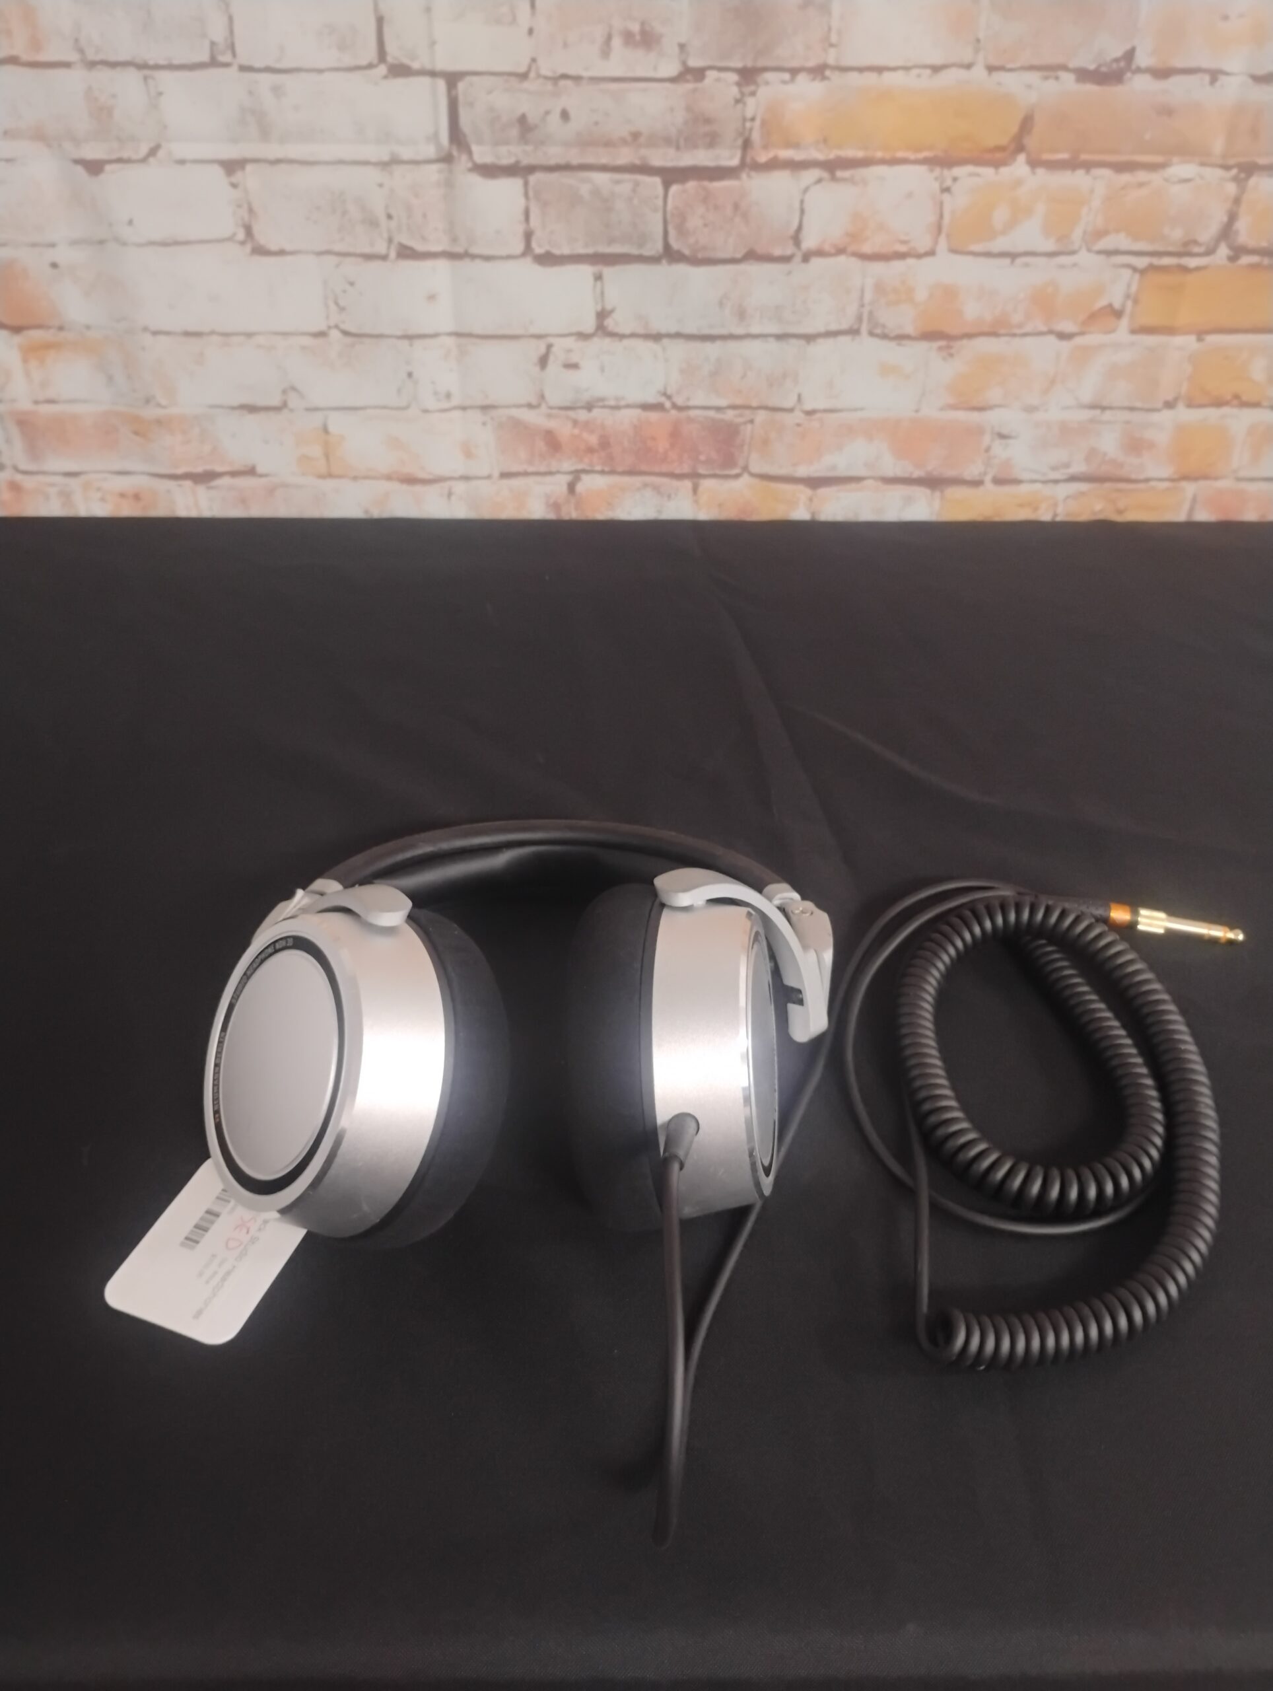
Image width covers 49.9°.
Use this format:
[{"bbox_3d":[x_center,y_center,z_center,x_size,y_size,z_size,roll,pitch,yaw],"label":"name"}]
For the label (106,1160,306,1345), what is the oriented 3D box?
[{"bbox_3d":[-0.136,0.130,0.444,0.048,0.002,0.061,13,39,16],"label":"label"}]

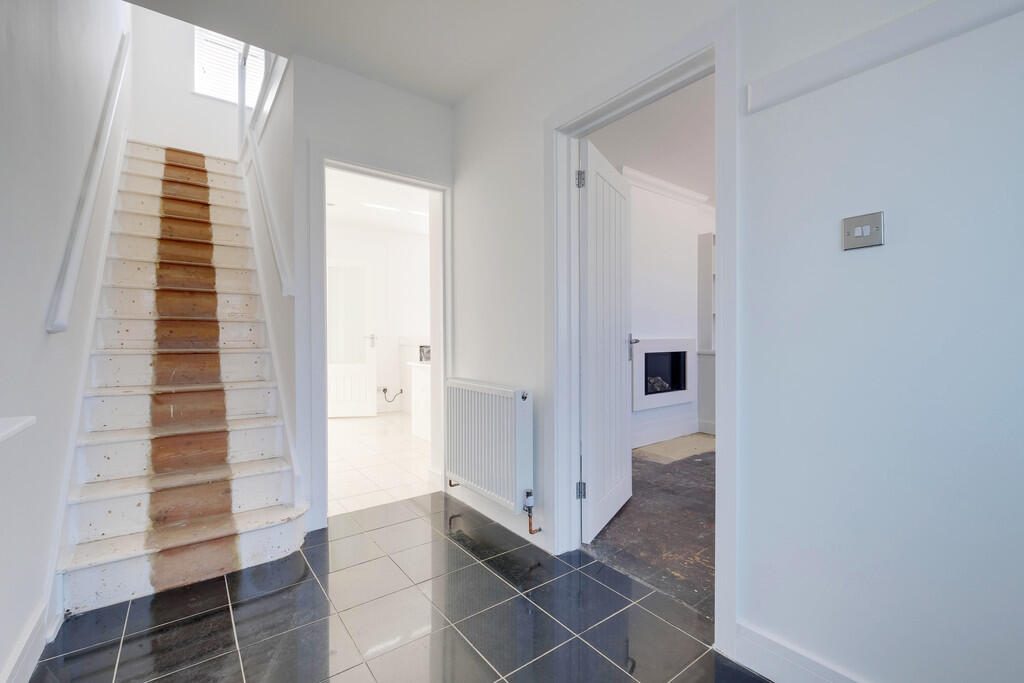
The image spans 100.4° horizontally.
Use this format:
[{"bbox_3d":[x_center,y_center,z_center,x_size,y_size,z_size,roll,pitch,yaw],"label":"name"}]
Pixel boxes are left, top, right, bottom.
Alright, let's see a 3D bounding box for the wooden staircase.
[{"bbox_3d":[-2.129,-0.348,2.831,0.865,2.765,2.588,0,-1,-38],"label":"wooden staircase"}]

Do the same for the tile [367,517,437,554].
[{"bbox_3d":[-0.558,1.022,2.241,0.308,0.013,0.308,0,0,-37],"label":"tile"}]

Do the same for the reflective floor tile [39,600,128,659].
[{"bbox_3d":[-1.485,1.020,1.505,0.190,0.013,0.250,0,0,-37],"label":"reflective floor tile"}]

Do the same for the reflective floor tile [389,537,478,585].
[{"bbox_3d":[-0.369,1.027,2.003,0.309,0.010,0.309,0,-1,-37],"label":"reflective floor tile"}]

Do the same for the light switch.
[{"bbox_3d":[0.893,-0.281,1.088,0.010,0.086,0.086,0,-1,-37],"label":"light switch"}]

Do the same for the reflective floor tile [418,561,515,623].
[{"bbox_3d":[-0.181,1.024,1.753,0.309,0.010,0.309,0,-1,-37],"label":"reflective floor tile"}]

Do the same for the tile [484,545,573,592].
[{"bbox_3d":[0.069,1.025,1.940,0.309,0.010,0.309,0,-1,-37],"label":"tile"}]

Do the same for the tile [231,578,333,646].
[{"bbox_3d":[-0.867,1.020,1.617,0.308,0.013,0.308,0,0,-37],"label":"tile"}]

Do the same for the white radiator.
[{"bbox_3d":[-0.147,0.544,2.391,0.103,0.600,0.700,0,0,-37],"label":"white radiator"}]

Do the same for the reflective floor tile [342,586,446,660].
[{"bbox_3d":[-0.430,1.020,1.556,0.308,0.013,0.308,0,0,-37],"label":"reflective floor tile"}]

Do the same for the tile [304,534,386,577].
[{"bbox_3d":[-0.806,1.022,2.054,0.308,0.013,0.308,0,0,-37],"label":"tile"}]

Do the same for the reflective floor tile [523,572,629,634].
[{"bbox_3d":[0.257,1.022,1.690,0.309,0.010,0.309,0,-1,-37],"label":"reflective floor tile"}]

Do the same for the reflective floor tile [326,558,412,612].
[{"bbox_3d":[-0.618,1.021,1.805,0.308,0.013,0.308,0,0,-37],"label":"reflective floor tile"}]

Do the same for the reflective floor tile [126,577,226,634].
[{"bbox_3d":[-1.304,1.026,1.683,0.309,0.010,0.293,0,-1,-37],"label":"reflective floor tile"}]

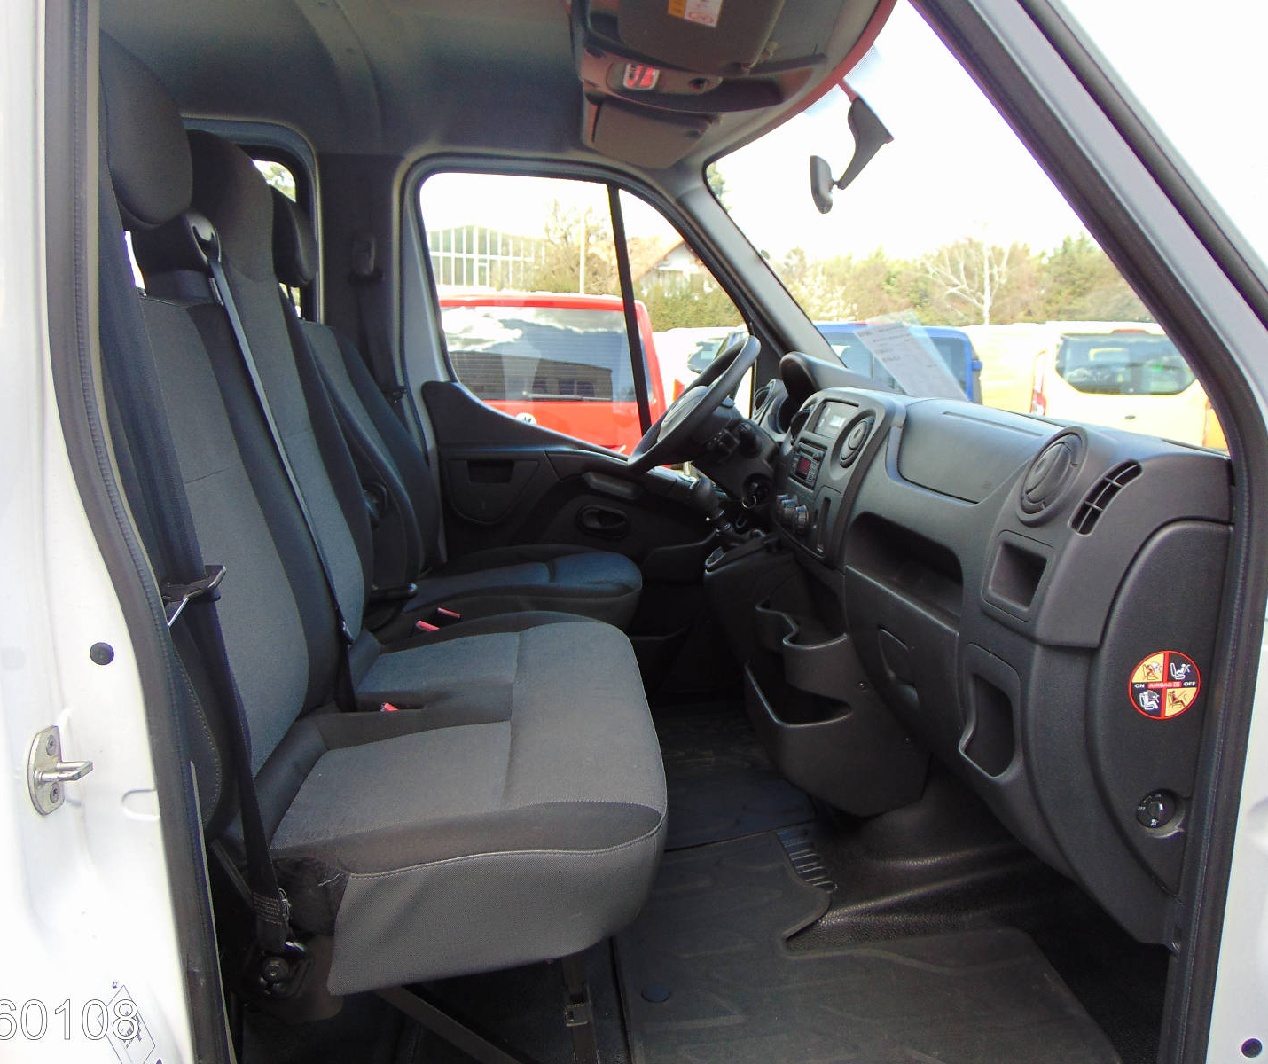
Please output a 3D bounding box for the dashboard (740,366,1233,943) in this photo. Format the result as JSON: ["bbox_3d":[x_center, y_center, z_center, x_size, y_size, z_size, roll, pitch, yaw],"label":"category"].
[{"bbox_3d":[0.494,0.045,1.884,0.515,0.731,1.710,-1,10,-5],"label":"dashboard"}]

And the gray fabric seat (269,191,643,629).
[{"bbox_3d":[-0.401,-0.205,2.289,0.824,1.092,0.515,-1,10,-5],"label":"gray fabric seat"}]

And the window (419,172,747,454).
[{"bbox_3d":[-0.102,-0.551,2.671,0.855,0.700,0.060,-1,16,-5],"label":"window"}]

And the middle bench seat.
[{"bbox_3d":[-0.355,-0.074,1.519,0.742,1.107,0.968,-1,10,-5],"label":"middle bench seat"}]

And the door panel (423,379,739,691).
[{"bbox_3d":[-0.116,0.026,2.751,0.865,0.855,0.124,-1,10,-5],"label":"door panel"}]

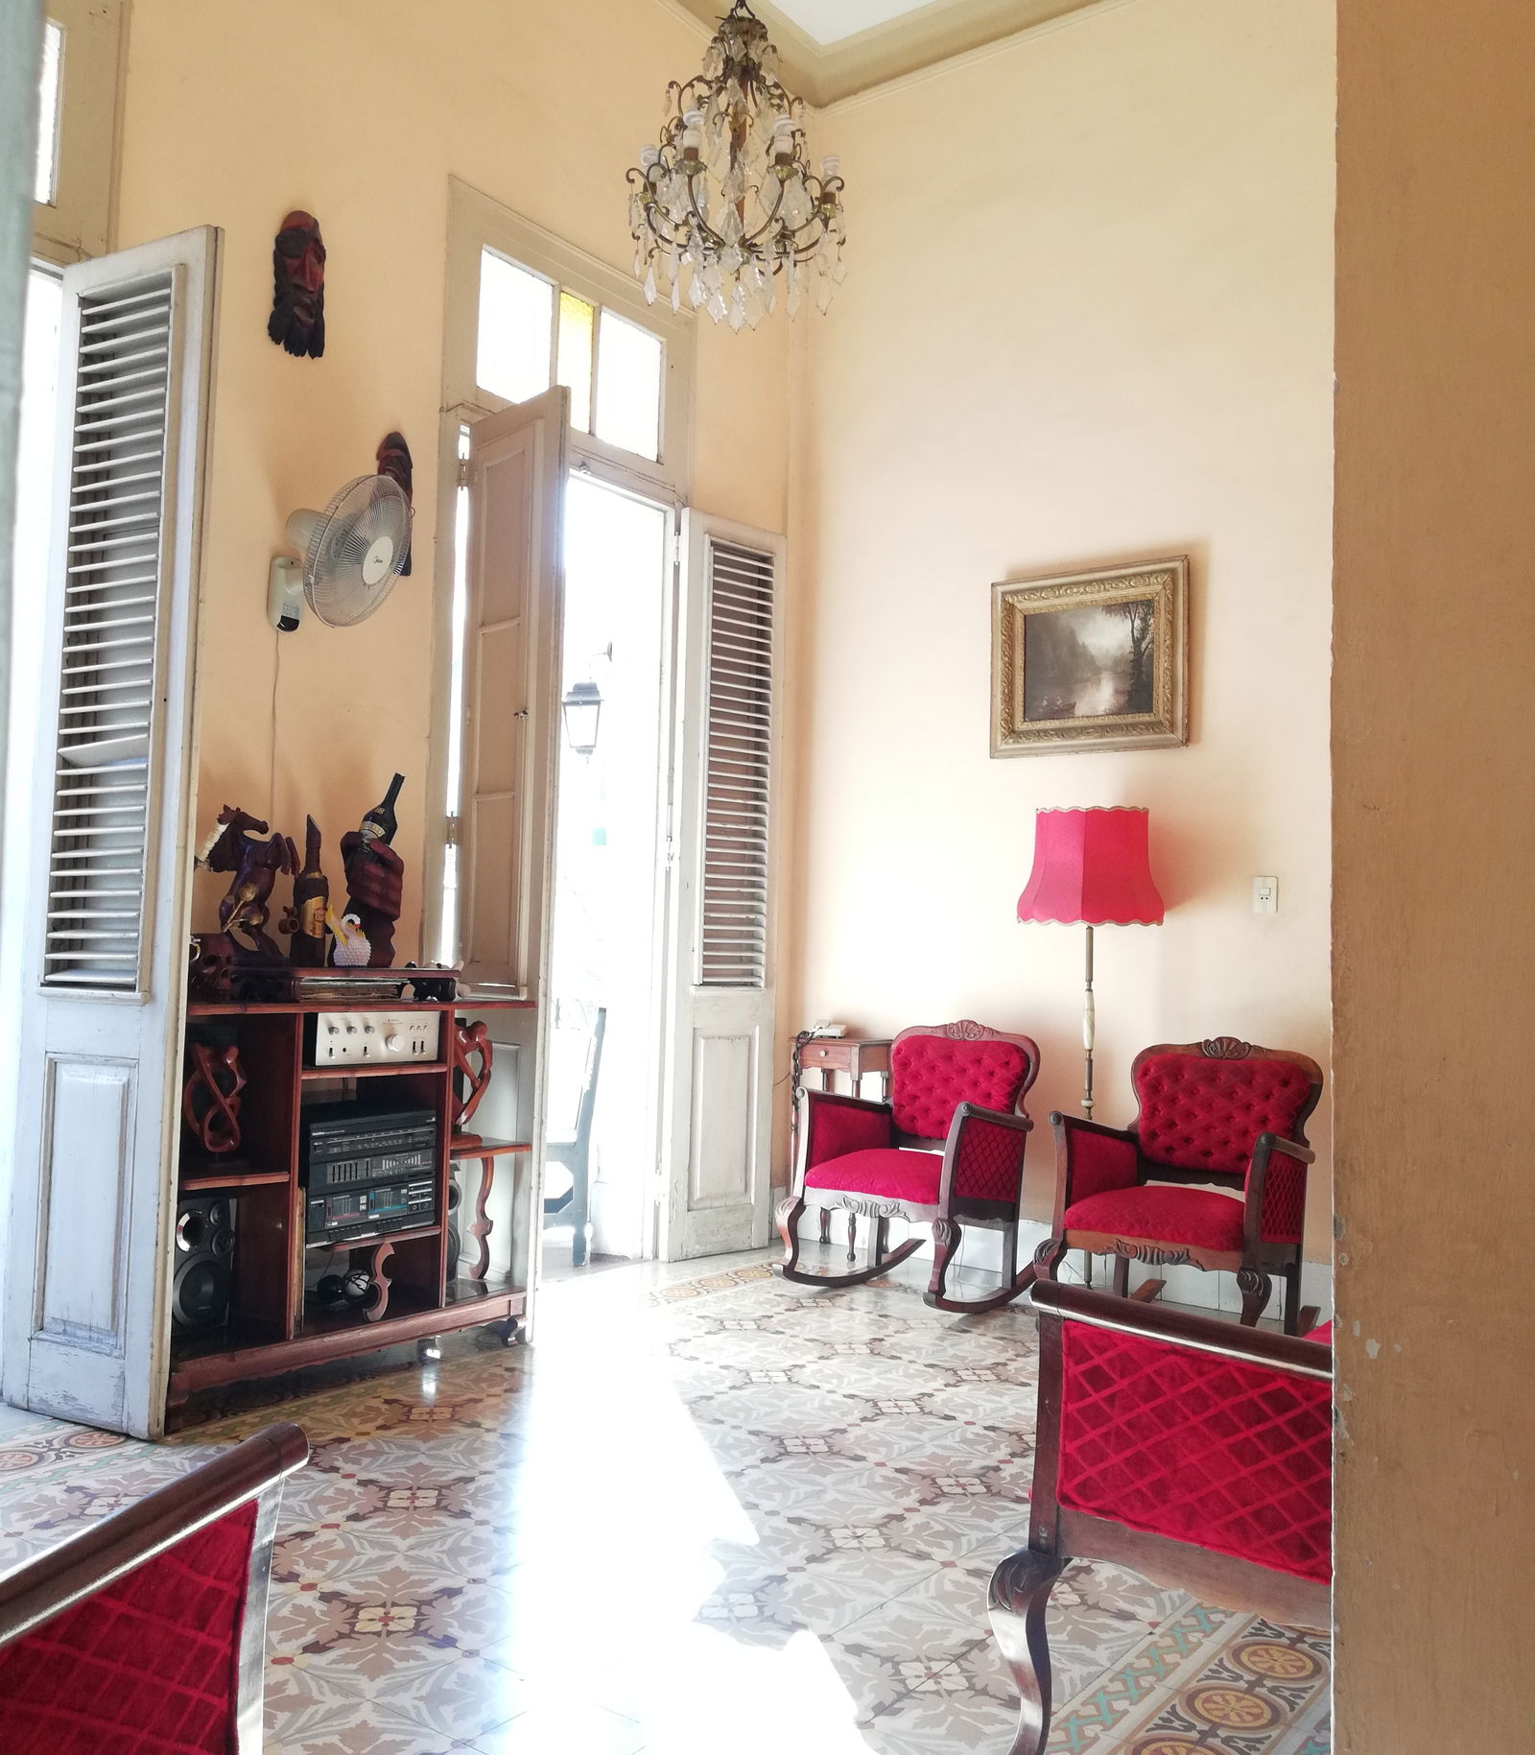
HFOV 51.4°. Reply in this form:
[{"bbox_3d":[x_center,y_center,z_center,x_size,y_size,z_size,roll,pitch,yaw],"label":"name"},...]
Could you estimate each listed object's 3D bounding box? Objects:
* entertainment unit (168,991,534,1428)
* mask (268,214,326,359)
[{"bbox_3d":[-1.157,0.803,4.149,0.391,0.951,1.128,0,-3,36],"label":"entertainment unit"},{"bbox_3d":[-1.302,-1.634,4.390,0.089,0.379,0.149,0,-3,36],"label":"mask"}]

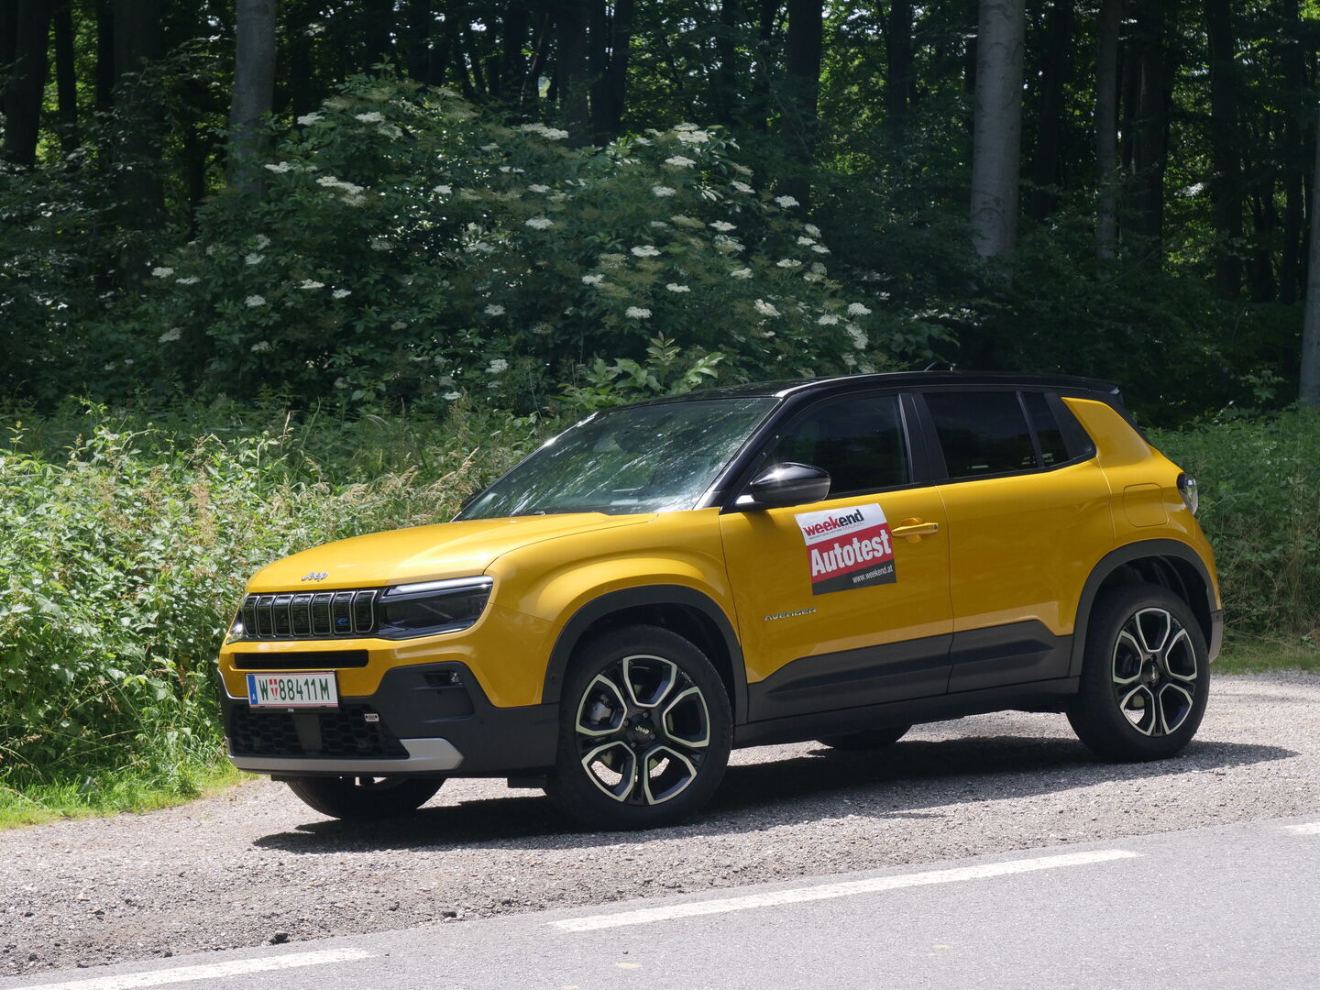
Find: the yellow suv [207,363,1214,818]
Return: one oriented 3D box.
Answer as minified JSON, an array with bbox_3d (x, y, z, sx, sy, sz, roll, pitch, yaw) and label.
[{"bbox_3d":[0.300,0.339,11.477,4.080,1.530,1.800,-3,-1,-41],"label":"yellow suv"}]

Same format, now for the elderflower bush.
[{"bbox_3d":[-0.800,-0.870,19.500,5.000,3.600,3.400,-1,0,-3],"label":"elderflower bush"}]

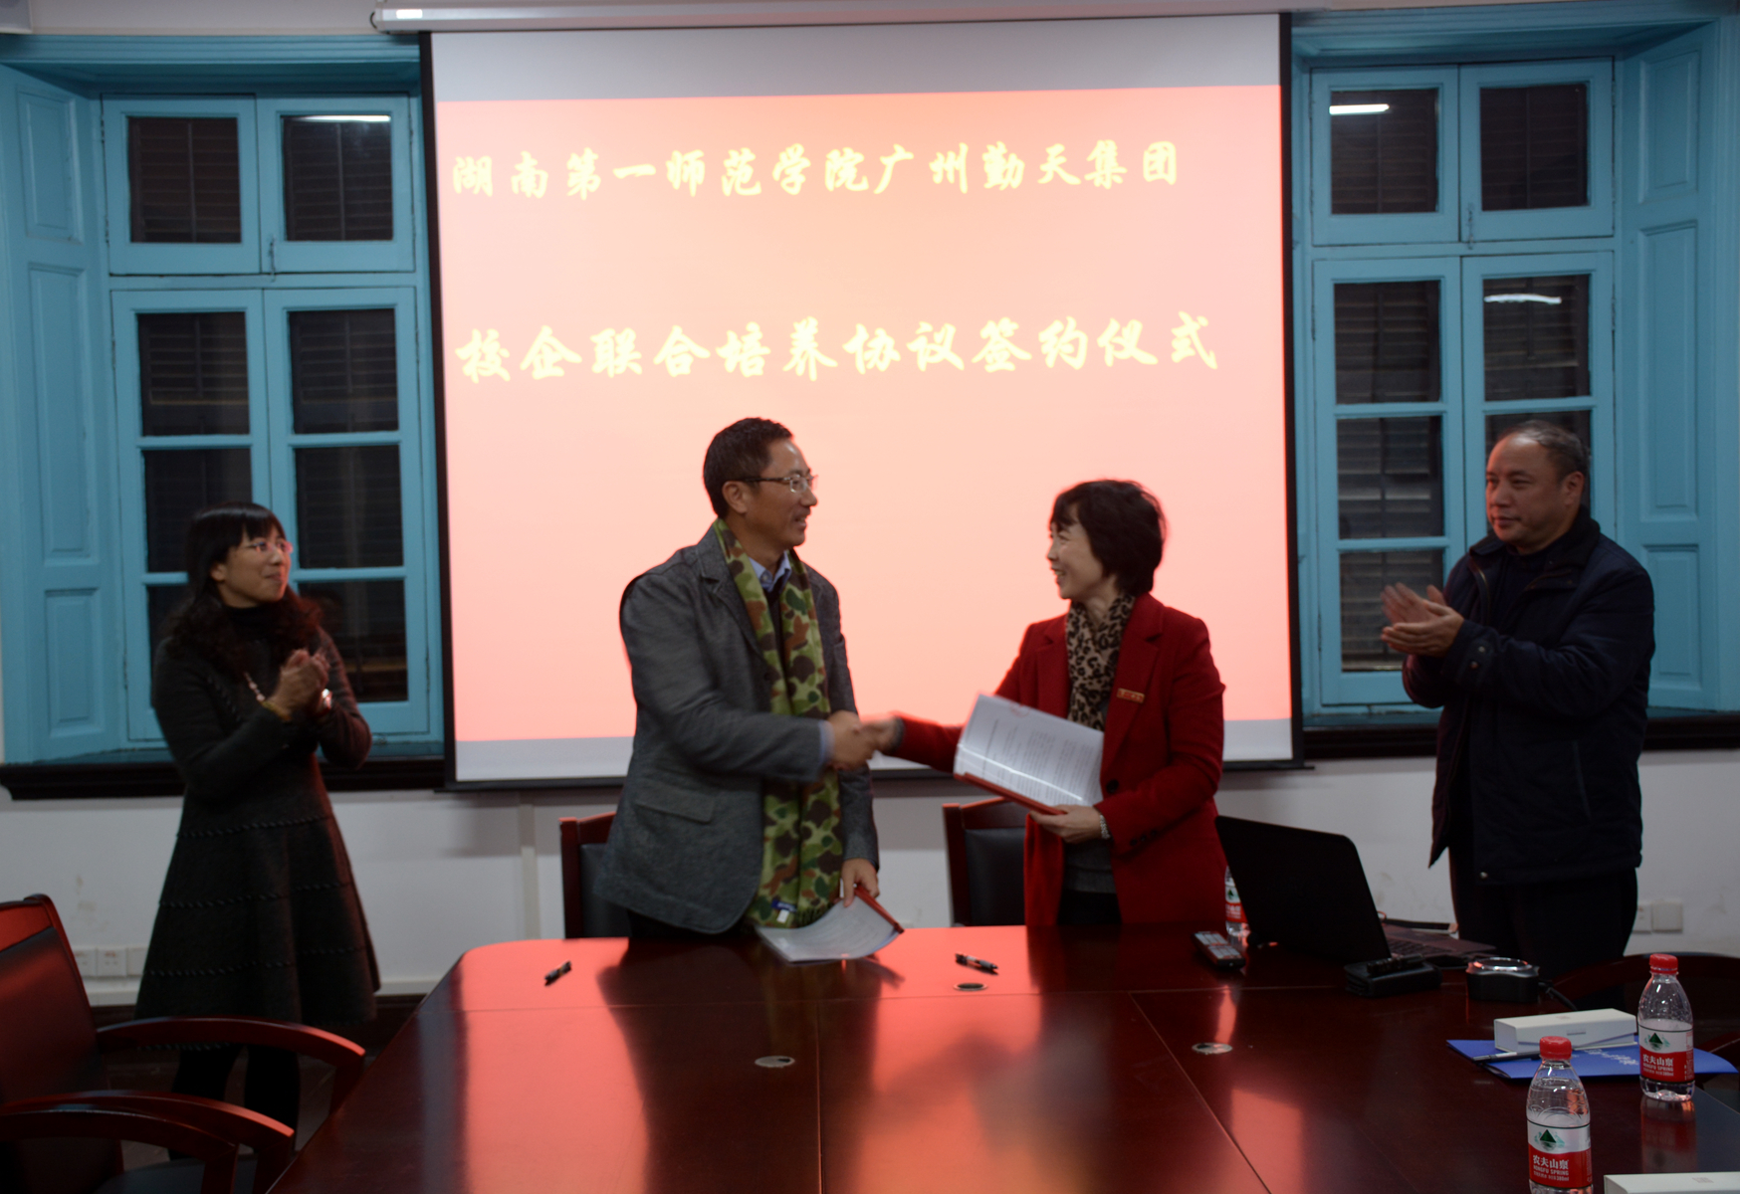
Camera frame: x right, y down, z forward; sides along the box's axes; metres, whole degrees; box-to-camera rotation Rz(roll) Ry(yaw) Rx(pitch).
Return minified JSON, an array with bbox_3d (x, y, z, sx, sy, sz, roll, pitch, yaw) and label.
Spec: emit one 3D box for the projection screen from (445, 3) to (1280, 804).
[{"bbox_3d":[-0.025,-0.545,5.500,2.380,2.080,0.060,-1,2,-1],"label":"projection screen"}]

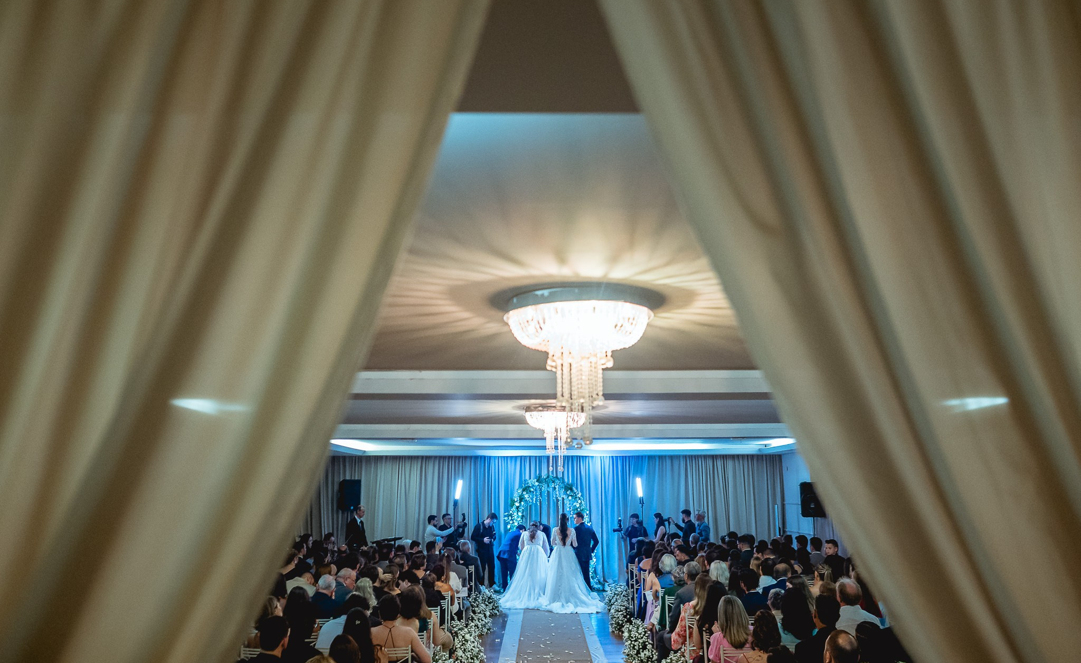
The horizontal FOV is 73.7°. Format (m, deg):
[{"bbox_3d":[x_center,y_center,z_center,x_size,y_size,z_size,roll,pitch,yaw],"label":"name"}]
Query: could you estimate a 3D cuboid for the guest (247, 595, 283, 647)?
[{"bbox_3d":[-2.643,3.229,7.037,0.480,1.310,0.800,-3,-12,15],"label":"guest"}]

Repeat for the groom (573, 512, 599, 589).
[{"bbox_3d":[1.002,4.893,15.986,0.560,1.730,0.400,2,-12,-8],"label":"groom"}]

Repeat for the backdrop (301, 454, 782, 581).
[{"bbox_3d":[0.000,4.765,18.408,12.540,3.150,0.250,0,-12,0],"label":"backdrop"}]

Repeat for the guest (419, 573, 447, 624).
[{"bbox_3d":[-1.338,3.649,8.885,0.480,1.300,0.750,0,-12,0],"label":"guest"}]

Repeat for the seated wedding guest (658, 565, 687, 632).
[{"bbox_3d":[1.887,3.860,9.970,0.500,1.280,0.800,0,-12,0],"label":"seated wedding guest"}]

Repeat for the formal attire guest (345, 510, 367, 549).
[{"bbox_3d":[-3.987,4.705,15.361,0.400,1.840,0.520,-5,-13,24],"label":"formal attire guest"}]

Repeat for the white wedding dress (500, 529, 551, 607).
[{"bbox_3d":[-0.313,4.835,14.818,1.150,1.450,1.350,0,-12,0],"label":"white wedding dress"}]

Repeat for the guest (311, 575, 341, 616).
[{"bbox_3d":[-2.529,3.556,8.496,0.540,1.320,0.750,0,-12,2],"label":"guest"}]

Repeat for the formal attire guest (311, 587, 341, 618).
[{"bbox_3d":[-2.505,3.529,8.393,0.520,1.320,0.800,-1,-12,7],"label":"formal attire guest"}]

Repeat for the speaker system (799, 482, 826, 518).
[{"bbox_3d":[5.324,3.300,14.021,0.430,0.700,0.390,-5,-13,24],"label":"speaker system"}]

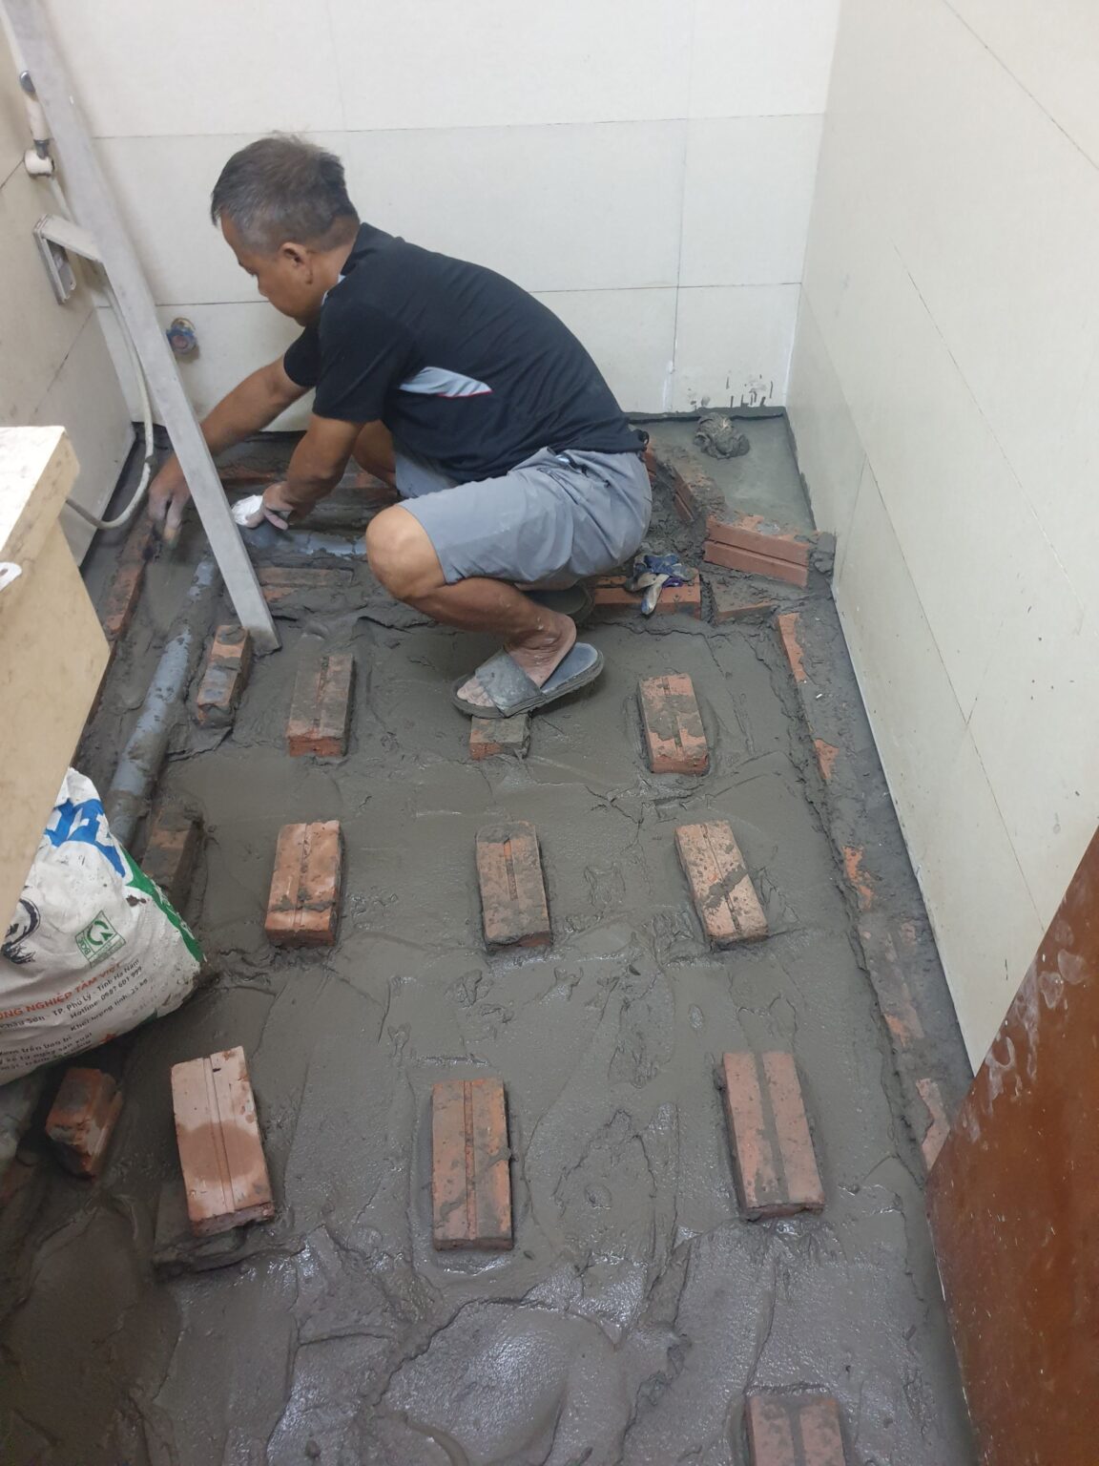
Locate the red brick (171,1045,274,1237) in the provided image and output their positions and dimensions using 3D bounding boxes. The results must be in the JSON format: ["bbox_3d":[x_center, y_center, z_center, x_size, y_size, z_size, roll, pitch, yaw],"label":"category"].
[{"bbox_3d":[-0.415,0.519,1.406,0.095,0.057,0.212,-16,49,-12],"label":"red brick"}]

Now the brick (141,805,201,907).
[{"bbox_3d":[-0.568,0.214,1.658,0.053,0.091,0.197,-1,47,1],"label":"brick"}]

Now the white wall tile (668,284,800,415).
[{"bbox_3d":[0.382,-0.801,2.303,0.246,0.280,0.010,-2,47,1],"label":"white wall tile"}]

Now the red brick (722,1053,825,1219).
[{"bbox_3d":[0.278,0.508,1.395,0.091,0.053,0.197,-3,47,0],"label":"red brick"}]

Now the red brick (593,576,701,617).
[{"bbox_3d":[0.185,-0.250,2.056,0.194,0.053,0.091,-2,47,1],"label":"red brick"}]

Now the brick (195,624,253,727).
[{"bbox_3d":[-0.562,-0.087,1.937,0.053,0.091,0.197,-2,47,0],"label":"brick"}]

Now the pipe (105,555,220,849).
[{"bbox_3d":[-0.668,-0.090,1.947,0.060,0.060,0.740,-1,47,1],"label":"pipe"}]

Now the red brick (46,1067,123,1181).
[{"bbox_3d":[-0.623,0.510,1.472,0.057,0.090,0.110,-2,47,1],"label":"red brick"}]

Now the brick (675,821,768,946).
[{"bbox_3d":[0.266,0.243,1.735,0.091,0.057,0.211,-8,48,-5],"label":"brick"}]

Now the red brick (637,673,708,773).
[{"bbox_3d":[0.207,-0.013,1.881,0.091,0.053,0.197,-4,47,-1],"label":"red brick"}]

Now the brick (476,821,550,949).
[{"bbox_3d":[-0.058,0.247,1.745,0.096,0.057,0.210,-6,47,-3],"label":"brick"}]

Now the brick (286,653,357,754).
[{"bbox_3d":[-0.385,-0.048,1.877,0.091,0.053,0.197,-4,47,-1],"label":"brick"}]

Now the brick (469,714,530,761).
[{"bbox_3d":[-0.079,-0.032,1.869,0.091,0.053,0.197,0,47,2],"label":"brick"}]

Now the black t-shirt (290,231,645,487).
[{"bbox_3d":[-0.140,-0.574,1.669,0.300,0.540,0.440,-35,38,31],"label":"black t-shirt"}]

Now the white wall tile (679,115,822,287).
[{"bbox_3d":[0.362,-0.974,2.029,0.240,0.300,0.010,-2,47,1],"label":"white wall tile"}]

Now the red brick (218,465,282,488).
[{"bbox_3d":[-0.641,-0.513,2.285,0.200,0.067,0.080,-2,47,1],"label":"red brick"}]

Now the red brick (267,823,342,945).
[{"bbox_3d":[-0.385,0.242,1.759,0.098,0.057,0.209,-4,47,-1],"label":"red brick"}]

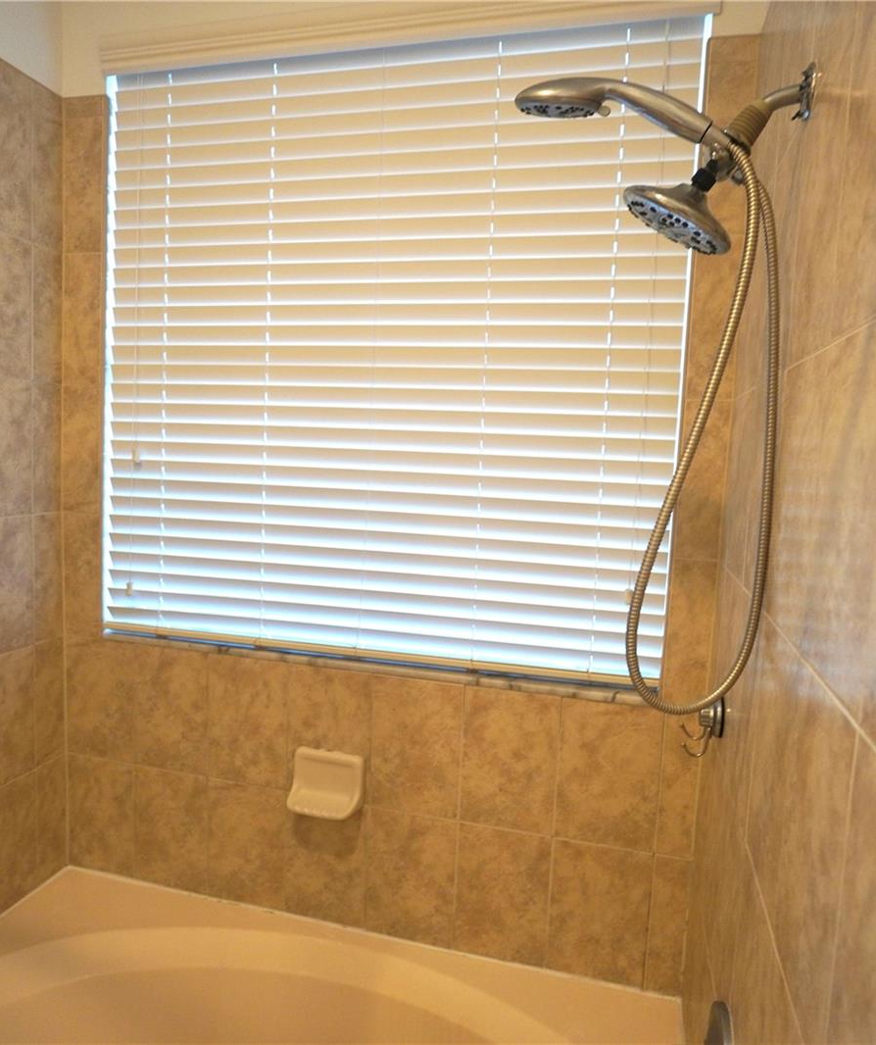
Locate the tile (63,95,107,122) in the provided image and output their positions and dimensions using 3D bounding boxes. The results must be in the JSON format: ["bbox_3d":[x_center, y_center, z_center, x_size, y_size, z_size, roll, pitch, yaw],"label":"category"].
[{"bbox_3d":[-0.809,-0.949,1.594,0.121,0.044,0.010,4,6,15],"label":"tile"}]

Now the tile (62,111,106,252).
[{"bbox_3d":[-0.817,-0.777,1.612,0.121,0.297,0.010,4,6,15],"label":"tile"}]

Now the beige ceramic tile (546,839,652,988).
[{"bbox_3d":[0.340,0.824,1.472,0.201,0.298,0.010,4,5,14],"label":"beige ceramic tile"}]

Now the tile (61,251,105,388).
[{"bbox_3d":[-0.835,-0.477,1.646,0.121,0.302,0.010,4,6,15],"label":"tile"}]

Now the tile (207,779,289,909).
[{"bbox_3d":[-0.462,0.770,1.671,0.203,0.298,0.010,4,5,14],"label":"tile"}]

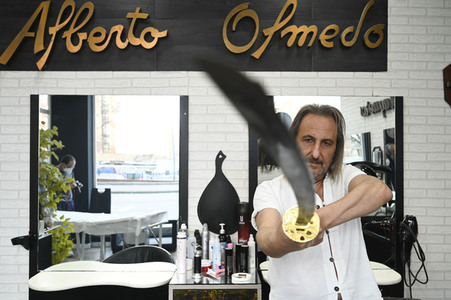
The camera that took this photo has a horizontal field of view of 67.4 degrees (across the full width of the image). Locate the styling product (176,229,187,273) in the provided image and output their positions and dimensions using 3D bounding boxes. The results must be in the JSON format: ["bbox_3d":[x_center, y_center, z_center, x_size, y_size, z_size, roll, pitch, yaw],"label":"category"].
[{"bbox_3d":[-0.279,0.658,2.165,0.058,0.267,0.058,0,0,-1],"label":"styling product"}]

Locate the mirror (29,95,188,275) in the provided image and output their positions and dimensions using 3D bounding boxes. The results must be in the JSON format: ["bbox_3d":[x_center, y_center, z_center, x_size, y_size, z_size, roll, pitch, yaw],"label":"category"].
[{"bbox_3d":[-0.678,0.198,1.980,0.925,1.040,0.040,0,0,-1],"label":"mirror"}]

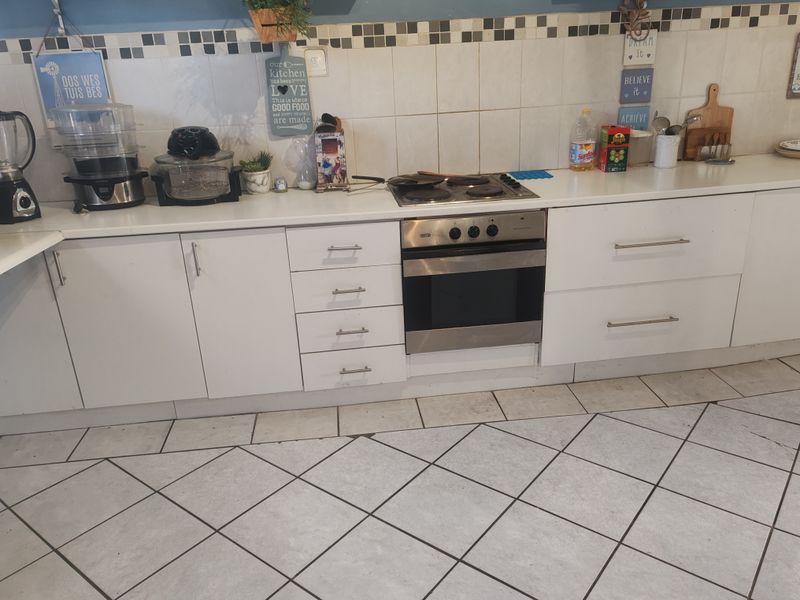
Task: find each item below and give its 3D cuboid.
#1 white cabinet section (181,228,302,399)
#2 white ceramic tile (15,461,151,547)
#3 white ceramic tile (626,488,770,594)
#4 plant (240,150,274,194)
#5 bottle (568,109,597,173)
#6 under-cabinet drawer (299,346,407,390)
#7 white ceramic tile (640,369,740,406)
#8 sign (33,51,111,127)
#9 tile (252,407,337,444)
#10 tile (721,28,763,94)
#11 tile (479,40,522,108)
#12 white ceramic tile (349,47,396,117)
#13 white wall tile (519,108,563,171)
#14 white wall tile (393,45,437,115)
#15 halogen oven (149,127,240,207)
[{"bbox_3d":[-0.661,-0.025,2.800,0.404,0.721,0.560,-5,21,-5],"label":"white cabinet section"},{"bbox_3d":[-1.142,0.727,2.258,0.353,0.010,0.353,13,25,37],"label":"white ceramic tile"},{"bbox_3d":[0.931,0.741,1.954,0.350,0.012,0.350,13,25,37],"label":"white ceramic tile"},{"bbox_3d":[-0.641,-0.582,2.831,0.150,0.186,0.135,-5,20,-5],"label":"plant"},{"bbox_3d":[0.873,-0.769,2.988,0.112,0.294,0.112,-1,20,4],"label":"bottle"},{"bbox_3d":[-0.217,0.221,2.866,0.444,0.177,0.423,-5,20,-5],"label":"under-cabinet drawer"},{"bbox_3d":[1.303,0.396,2.805,0.350,0.010,0.263,-5,20,-5],"label":"white ceramic tile"},{"bbox_3d":[-1.436,-0.929,2.753,0.300,0.306,0.017,-4,20,-5],"label":"sign"},{"bbox_3d":[-0.438,0.534,2.655,0.350,0.010,0.263,-5,20,-5],"label":"tile"},{"bbox_3d":[1.670,-1.161,3.037,0.196,0.297,0.010,-5,20,-5],"label":"tile"},{"bbox_3d":[0.475,-1.054,2.942,0.201,0.301,0.010,-4,20,-5],"label":"tile"},{"bbox_3d":[-0.126,-0.993,2.867,0.200,0.300,0.010,-5,20,-5],"label":"white ceramic tile"},{"bbox_3d":[0.687,-0.790,3.061,0.201,0.301,0.010,-4,20,-5],"label":"white wall tile"},{"bbox_3d":[0.072,-1.011,2.886,0.200,0.300,0.010,-5,20,-5],"label":"white wall tile"},{"bbox_3d":[-0.880,-0.592,2.715,0.385,0.306,0.335,-6,20,-10],"label":"halogen oven"}]

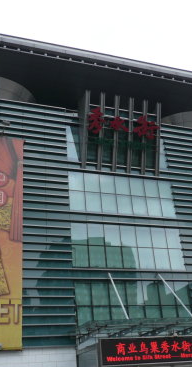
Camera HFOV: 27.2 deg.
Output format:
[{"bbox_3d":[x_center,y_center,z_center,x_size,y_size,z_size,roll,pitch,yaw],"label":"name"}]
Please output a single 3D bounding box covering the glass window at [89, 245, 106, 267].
[{"bbox_3d":[0.110,5.228,28.372,1.261,1.609,0.100,6,-28,-19],"label":"glass window"}]

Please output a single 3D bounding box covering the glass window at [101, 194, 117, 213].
[{"bbox_3d":[0.963,1.466,28.754,1.218,1.659,0.100,5,-28,-19],"label":"glass window"}]

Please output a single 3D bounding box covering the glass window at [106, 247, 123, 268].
[{"bbox_3d":[1.232,5.061,26.984,1.218,1.679,0.100,5,-28,-19],"label":"glass window"}]

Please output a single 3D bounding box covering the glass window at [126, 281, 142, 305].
[{"bbox_3d":[2.870,8.134,29.272,1.306,1.710,0.100,6,-28,-19],"label":"glass window"}]

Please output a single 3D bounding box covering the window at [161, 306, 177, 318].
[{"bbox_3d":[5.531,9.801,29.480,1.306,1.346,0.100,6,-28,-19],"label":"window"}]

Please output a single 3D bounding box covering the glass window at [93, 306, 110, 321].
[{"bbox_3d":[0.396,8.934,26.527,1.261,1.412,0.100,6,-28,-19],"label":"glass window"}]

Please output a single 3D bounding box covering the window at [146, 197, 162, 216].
[{"bbox_3d":[4.548,1.850,31.082,1.225,1.587,0.100,6,-28,-19],"label":"window"}]

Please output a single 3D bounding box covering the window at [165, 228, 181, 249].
[{"bbox_3d":[5.726,4.009,29.297,1.215,1.640,0.100,5,-28,-19],"label":"window"}]

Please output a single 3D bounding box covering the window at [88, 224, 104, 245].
[{"bbox_3d":[-0.017,3.468,27.325,1.198,1.640,0.100,5,-28,-19],"label":"window"}]

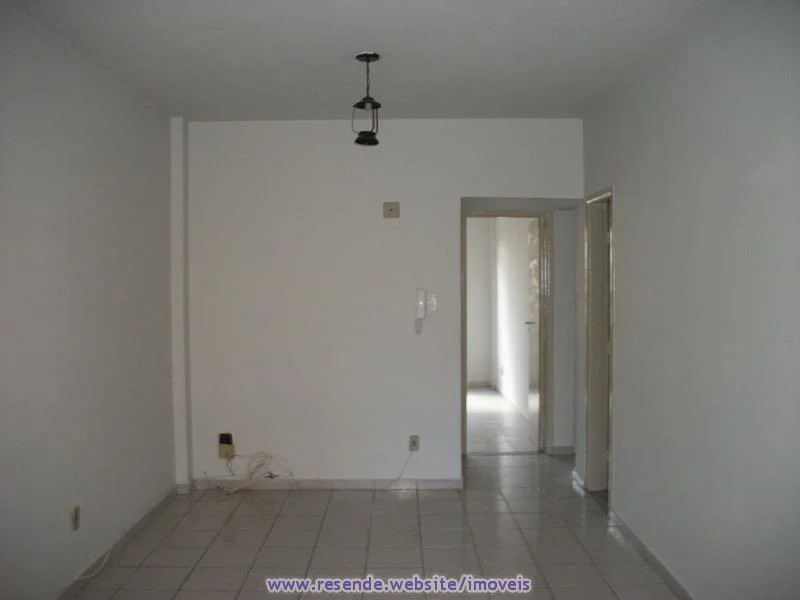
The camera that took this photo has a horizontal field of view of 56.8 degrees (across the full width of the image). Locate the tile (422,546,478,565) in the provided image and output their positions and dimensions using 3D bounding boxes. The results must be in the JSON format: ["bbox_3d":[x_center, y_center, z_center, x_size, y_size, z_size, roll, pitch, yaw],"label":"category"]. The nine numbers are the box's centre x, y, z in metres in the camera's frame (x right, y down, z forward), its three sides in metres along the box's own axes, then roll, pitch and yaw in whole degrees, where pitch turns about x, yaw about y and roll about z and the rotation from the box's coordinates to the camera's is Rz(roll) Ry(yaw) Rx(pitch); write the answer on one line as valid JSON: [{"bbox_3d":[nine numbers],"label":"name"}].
[{"bbox_3d":[0.281,1.444,4.167,0.307,0.010,0.285,0,2,0],"label":"tile"}]

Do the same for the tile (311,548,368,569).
[{"bbox_3d":[-0.336,1.438,4.125,0.302,0.010,0.298,0,1,0],"label":"tile"}]

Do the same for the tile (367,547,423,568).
[{"bbox_3d":[-0.030,1.446,4.167,0.307,0.010,0.285,0,2,0],"label":"tile"}]

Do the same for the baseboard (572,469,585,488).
[{"bbox_3d":[1.339,1.346,5.514,0.015,0.078,0.352,0,2,0],"label":"baseboard"}]

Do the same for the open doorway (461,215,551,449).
[{"bbox_3d":[0.927,0.304,6.469,0.771,2.088,0.140,0,2,0],"label":"open doorway"}]

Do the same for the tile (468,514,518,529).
[{"bbox_3d":[0.585,1.407,4.688,0.305,0.008,0.298,0,2,0],"label":"tile"}]

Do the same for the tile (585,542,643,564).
[{"bbox_3d":[1.204,1.428,4.127,0.302,0.010,0.298,0,1,0],"label":"tile"}]

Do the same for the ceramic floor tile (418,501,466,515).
[{"bbox_3d":[0.280,1.414,5.034,0.307,0.010,0.285,0,2,0],"label":"ceramic floor tile"}]

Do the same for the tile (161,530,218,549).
[{"bbox_3d":[-1.275,1.444,4.455,0.307,0.010,0.285,0,2,0],"label":"tile"}]

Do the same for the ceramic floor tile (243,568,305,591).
[{"bbox_3d":[-0.639,1.441,3.813,0.305,0.008,0.298,0,2,0],"label":"ceramic floor tile"}]

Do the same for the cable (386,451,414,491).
[{"bbox_3d":[-0.006,1.257,5.446,0.212,0.288,0.030,0,1,0],"label":"cable"}]

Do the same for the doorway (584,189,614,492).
[{"bbox_3d":[1.395,0.337,4.934,0.150,2.080,0.700,-1,1,0],"label":"doorway"}]

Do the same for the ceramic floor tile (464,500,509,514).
[{"bbox_3d":[0.587,1.413,5.017,0.302,0.010,0.298,0,1,0],"label":"ceramic floor tile"}]

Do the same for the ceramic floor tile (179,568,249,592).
[{"bbox_3d":[-0.963,1.463,3.877,0.307,0.010,0.285,0,2,0],"label":"ceramic floor tile"}]

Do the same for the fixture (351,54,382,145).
[{"bbox_3d":[-0.174,-1.041,3.840,0.150,0.475,0.150,-1,1,0],"label":"fixture"}]

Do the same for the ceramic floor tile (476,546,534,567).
[{"bbox_3d":[0.586,1.425,4.107,0.305,0.008,0.298,0,2,0],"label":"ceramic floor tile"}]

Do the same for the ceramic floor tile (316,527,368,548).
[{"bbox_3d":[-0.336,1.431,4.422,0.302,0.010,0.298,0,1,0],"label":"ceramic floor tile"}]

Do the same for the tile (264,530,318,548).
[{"bbox_3d":[-0.634,1.412,4.368,0.300,0.010,0.300,-1,1,0],"label":"tile"}]

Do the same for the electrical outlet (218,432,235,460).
[{"bbox_3d":[-1.261,1.065,5.361,0.114,0.200,0.030,0,2,0],"label":"electrical outlet"}]

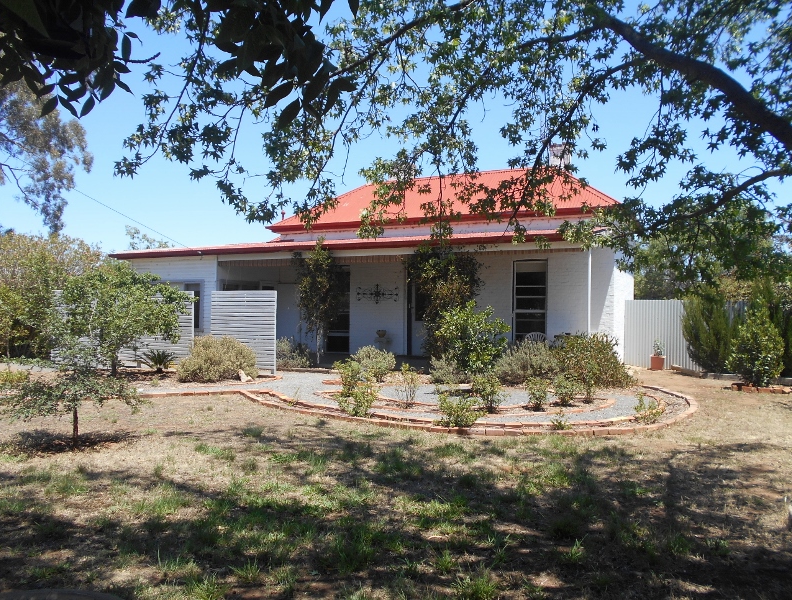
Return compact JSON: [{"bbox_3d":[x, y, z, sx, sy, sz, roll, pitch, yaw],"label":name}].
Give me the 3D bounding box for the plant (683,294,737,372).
[{"bbox_3d":[7.797,0.797,14.898,1.350,1.980,1.300,0,0,0],"label":"plant"}]

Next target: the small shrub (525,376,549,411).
[{"bbox_3d":[2.244,1.466,9.596,0.390,0.530,0.390,0,0,0],"label":"small shrub"}]

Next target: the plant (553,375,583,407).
[{"bbox_3d":[2.840,1.490,9.950,0.500,0.510,0.480,0,0,16],"label":"plant"}]

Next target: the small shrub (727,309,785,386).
[{"bbox_3d":[7.537,0.938,12.597,1.200,1.680,1.150,0,0,0],"label":"small shrub"}]

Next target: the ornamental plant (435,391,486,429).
[{"bbox_3d":[0.860,1.455,7.950,0.640,0.470,0.550,0,0,6],"label":"ornamental plant"}]

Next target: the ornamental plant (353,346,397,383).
[{"bbox_3d":[-0.458,1.353,12.800,0.930,0.790,0.880,0,0,-2],"label":"ornamental plant"}]

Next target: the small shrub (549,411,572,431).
[{"bbox_3d":[2.202,1.596,8.045,0.330,0.260,0.310,0,0,0],"label":"small shrub"}]

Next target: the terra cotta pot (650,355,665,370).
[{"bbox_3d":[6.700,1.590,15.396,0.360,0.380,0.360,0,0,0],"label":"terra cotta pot"}]

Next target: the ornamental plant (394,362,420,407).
[{"bbox_3d":[0.182,1.344,9.500,0.400,0.720,0.400,0,0,1],"label":"ornamental plant"}]

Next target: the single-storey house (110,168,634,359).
[{"bbox_3d":[-0.564,-1.102,19.315,15.367,5.681,8.000,0,0,28],"label":"single-storey house"}]

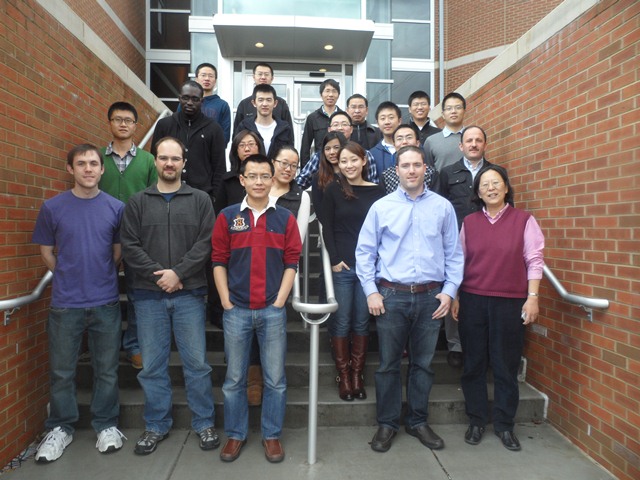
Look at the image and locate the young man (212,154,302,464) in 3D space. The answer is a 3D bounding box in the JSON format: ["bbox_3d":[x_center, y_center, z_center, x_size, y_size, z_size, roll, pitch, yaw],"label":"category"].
[{"bbox_3d":[-0.371,0.381,2.849,0.540,1.755,0.330,0,1,-6],"label":"young man"}]

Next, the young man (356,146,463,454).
[{"bbox_3d":[0.558,0.344,2.993,0.620,1.834,0.350,0,1,3],"label":"young man"}]

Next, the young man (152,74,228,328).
[{"bbox_3d":[-1.006,-0.257,3.705,0.580,1.906,0.360,0,1,-10],"label":"young man"}]

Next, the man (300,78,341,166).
[{"bbox_3d":[0.093,-0.690,4.605,0.520,1.666,0.330,0,1,-1],"label":"man"}]

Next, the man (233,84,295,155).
[{"bbox_3d":[-0.464,-0.387,4.021,0.510,1.798,0.330,0,1,-5],"label":"man"}]

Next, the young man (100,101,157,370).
[{"bbox_3d":[-1.375,-0.039,3.383,0.490,1.839,0.340,0,1,-13],"label":"young man"}]

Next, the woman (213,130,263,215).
[{"bbox_3d":[-0.552,0.056,3.462,0.470,1.656,0.320,0,1,-7],"label":"woman"}]

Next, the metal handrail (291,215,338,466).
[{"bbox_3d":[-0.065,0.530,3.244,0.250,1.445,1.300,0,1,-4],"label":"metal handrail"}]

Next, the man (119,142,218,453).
[{"bbox_3d":[-0.906,0.319,2.921,0.570,1.870,0.370,0,1,-11],"label":"man"}]

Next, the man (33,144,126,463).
[{"bbox_3d":[-1.414,0.348,2.857,0.530,1.808,0.330,0,1,-15],"label":"man"}]

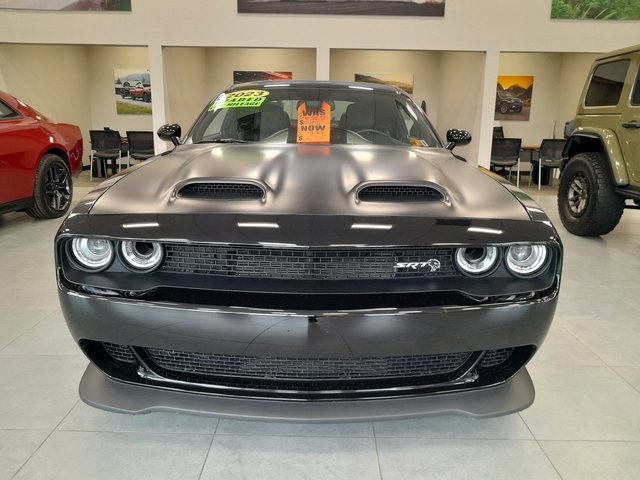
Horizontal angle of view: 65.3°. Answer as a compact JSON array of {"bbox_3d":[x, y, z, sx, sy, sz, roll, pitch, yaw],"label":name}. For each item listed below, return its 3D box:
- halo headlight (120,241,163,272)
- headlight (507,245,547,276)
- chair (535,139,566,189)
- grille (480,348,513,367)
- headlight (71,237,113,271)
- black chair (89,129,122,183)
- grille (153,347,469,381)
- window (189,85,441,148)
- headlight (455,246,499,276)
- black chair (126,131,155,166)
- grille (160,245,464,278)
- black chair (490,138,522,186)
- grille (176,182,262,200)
[{"bbox_3d":[-0.604,0.053,1.694,0.147,0.143,0.075,1,13,0],"label":"halo headlight"},{"bbox_3d":[0.761,0.065,1.827,0.150,0.137,0.085,1,14,0],"label":"headlight"},{"bbox_3d":[3.929,-1.271,8.424,0.560,0.830,0.570,1,14,0],"label":"chair"},{"bbox_3d":[0.679,0.451,1.915,0.125,0.080,0.050,1,14,0],"label":"grille"},{"bbox_3d":[-0.784,0.040,1.724,0.147,0.143,0.075,1,13,0],"label":"headlight"},{"bbox_3d":[-3.861,-1.511,9.136,0.540,0.870,0.550,1,13,0],"label":"black chair"},{"bbox_3d":[-0.039,0.460,1.843,1.170,0.140,0.120,1,13,0],"label":"grille"},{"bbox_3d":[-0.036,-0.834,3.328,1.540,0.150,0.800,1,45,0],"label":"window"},{"bbox_3d":[0.567,0.064,1.798,0.150,0.137,0.085,1,14,0],"label":"headlight"},{"bbox_3d":[-3.012,-1.472,8.727,0.560,0.830,0.570,1,14,0],"label":"black chair"},{"bbox_3d":[-0.039,0.062,1.760,1.040,0.120,0.125,1,14,0],"label":"grille"},{"bbox_3d":[3.173,-1.357,8.712,0.560,0.830,0.570,1,14,0],"label":"black chair"},{"bbox_3d":[-0.403,-0.199,2.044,0.345,0.075,0.080,1,13,0],"label":"grille"}]

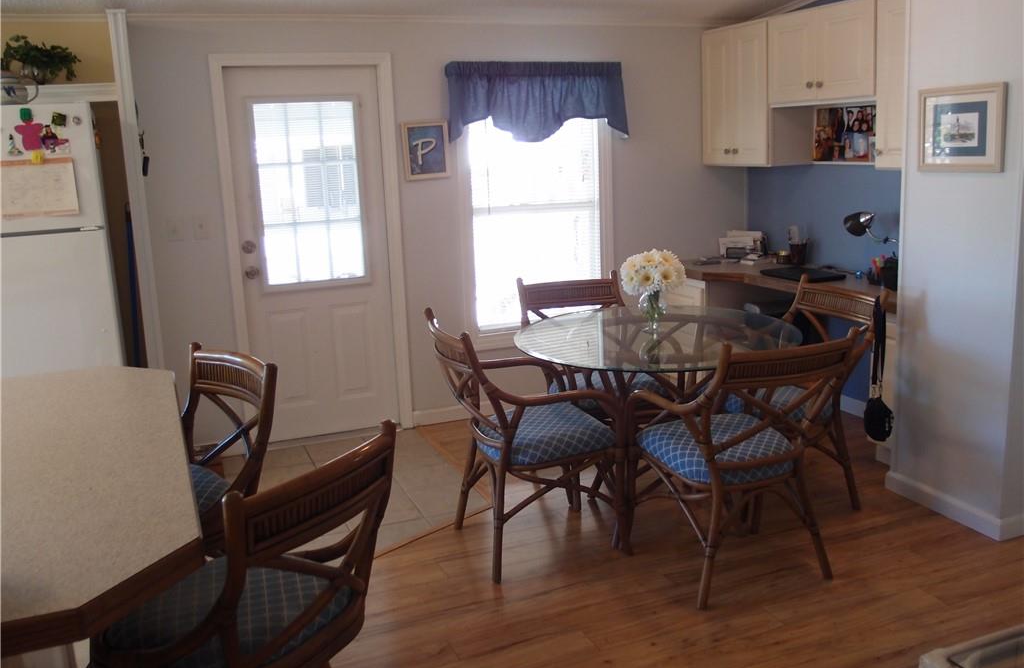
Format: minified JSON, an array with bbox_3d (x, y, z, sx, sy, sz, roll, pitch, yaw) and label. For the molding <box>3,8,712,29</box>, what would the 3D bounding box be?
[{"bbox_3d":[-0.469,-1.641,4.635,3.980,0.055,0.045,-7,13,-21],"label":"molding"}]

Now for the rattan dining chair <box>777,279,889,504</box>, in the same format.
[{"bbox_3d":[1.116,0.267,3.709,0.610,0.910,0.590,-7,13,-21],"label":"rattan dining chair"}]

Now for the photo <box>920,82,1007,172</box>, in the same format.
[{"bbox_3d":[1.638,-0.748,3.242,0.028,0.315,0.385,-7,13,-20],"label":"photo"}]

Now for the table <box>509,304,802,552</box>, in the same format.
[{"bbox_3d":[0.591,0.377,3.630,1.190,0.765,1.190,-3,12,1],"label":"table"}]

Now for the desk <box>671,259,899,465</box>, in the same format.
[{"bbox_3d":[1.579,0.087,4.763,0.630,0.774,1.960,-7,13,-20],"label":"desk"}]

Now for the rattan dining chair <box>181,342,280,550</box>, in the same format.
[{"bbox_3d":[-0.917,0.578,2.441,0.520,0.990,0.480,-14,16,-43],"label":"rattan dining chair"}]

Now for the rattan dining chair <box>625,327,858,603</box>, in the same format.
[{"bbox_3d":[0.775,0.411,3.072,0.570,0.910,0.620,-6,12,-17],"label":"rattan dining chair"}]

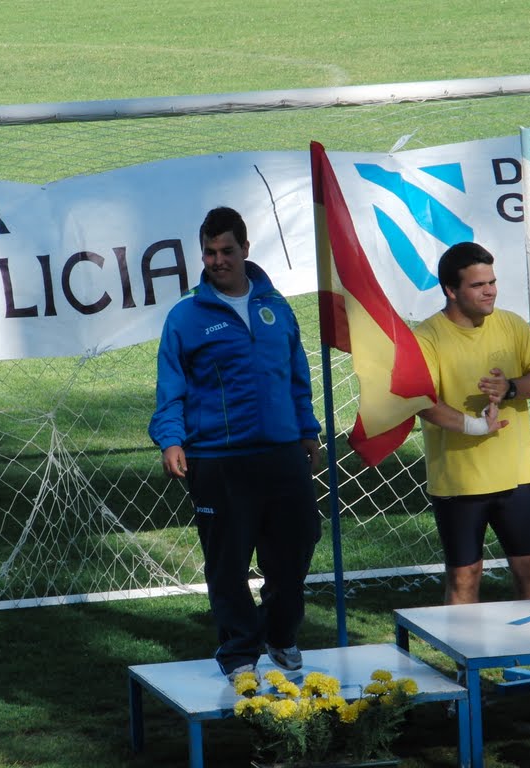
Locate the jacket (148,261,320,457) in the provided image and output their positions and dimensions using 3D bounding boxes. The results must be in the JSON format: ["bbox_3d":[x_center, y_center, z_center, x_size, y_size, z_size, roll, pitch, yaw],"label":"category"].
[{"bbox_3d":[-0.117,-0.094,23.420,0.620,0.700,0.360,-4,8,-17],"label":"jacket"}]

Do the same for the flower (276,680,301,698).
[{"bbox_3d":[0.085,1.103,22.850,0.090,0.062,0.085,-2,8,0],"label":"flower"}]

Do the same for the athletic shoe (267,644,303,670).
[{"bbox_3d":[0.077,1.016,23.770,0.110,0.120,0.280,-4,8,-17],"label":"athletic shoe"}]

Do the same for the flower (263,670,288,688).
[{"bbox_3d":[0.038,1.067,22.866,0.085,0.062,0.085,-3,8,-10],"label":"flower"}]

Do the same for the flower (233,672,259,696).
[{"bbox_3d":[-0.067,1.084,22.834,0.092,0.080,0.088,-2,8,0],"label":"flower"}]

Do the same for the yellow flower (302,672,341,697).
[{"bbox_3d":[0.204,1.086,22.875,0.135,0.078,0.095,-3,8,-10],"label":"yellow flower"}]

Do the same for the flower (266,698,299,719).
[{"bbox_3d":[0.063,1.169,22.812,0.110,0.070,0.090,-3,8,-10],"label":"flower"}]

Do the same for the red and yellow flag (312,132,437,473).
[{"bbox_3d":[0.428,-0.319,24.750,0.500,1.250,0.280,-1,8,10],"label":"red and yellow flag"}]

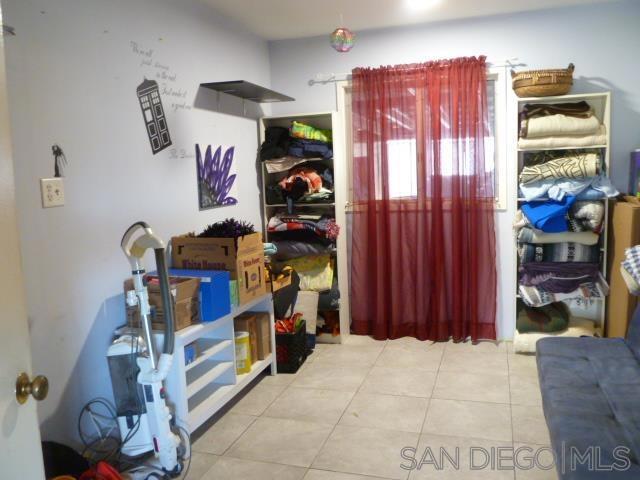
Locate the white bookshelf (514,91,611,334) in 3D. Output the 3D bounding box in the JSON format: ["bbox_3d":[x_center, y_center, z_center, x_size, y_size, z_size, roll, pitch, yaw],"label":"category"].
[{"bbox_3d":[1.702,-0.091,3.704,0.573,1.800,0.297,0,6,18],"label":"white bookshelf"}]

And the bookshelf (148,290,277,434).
[{"bbox_3d":[-0.654,0.690,3.019,0.345,0.600,1.100,-1,6,18],"label":"bookshelf"}]

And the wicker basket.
[{"bbox_3d":[1.519,-1.078,3.548,0.390,0.190,0.290,-1,6,18],"label":"wicker basket"}]

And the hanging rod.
[{"bbox_3d":[0.696,-1.268,3.965,1.650,0.050,0.080,0,6,18],"label":"hanging rod"}]

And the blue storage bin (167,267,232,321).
[{"bbox_3d":[-0.707,0.304,2.843,0.378,0.242,0.208,0,6,21],"label":"blue storage bin"}]

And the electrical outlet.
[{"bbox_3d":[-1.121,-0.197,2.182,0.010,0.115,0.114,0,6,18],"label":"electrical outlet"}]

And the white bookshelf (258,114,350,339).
[{"bbox_3d":[-0.111,-0.084,4.265,0.605,1.806,0.297,0,6,18],"label":"white bookshelf"}]

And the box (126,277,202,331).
[{"bbox_3d":[-0.797,0.323,2.615,0.300,0.230,0.200,-1,6,18],"label":"box"}]

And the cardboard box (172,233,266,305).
[{"bbox_3d":[-0.602,0.170,3.216,0.410,0.390,0.365,-1,6,18],"label":"cardboard box"}]

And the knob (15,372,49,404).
[{"bbox_3d":[-0.558,0.290,1.010,0.057,0.061,0.061,-3,6,-5],"label":"knob"}]

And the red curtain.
[{"bbox_3d":[0.773,-0.265,4.001,1.090,2.130,0.120,-1,6,18],"label":"red curtain"}]

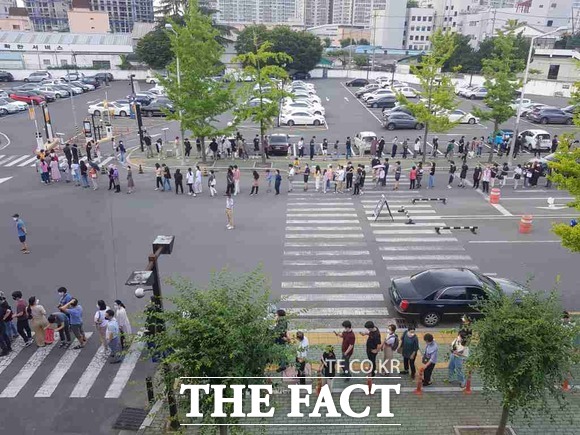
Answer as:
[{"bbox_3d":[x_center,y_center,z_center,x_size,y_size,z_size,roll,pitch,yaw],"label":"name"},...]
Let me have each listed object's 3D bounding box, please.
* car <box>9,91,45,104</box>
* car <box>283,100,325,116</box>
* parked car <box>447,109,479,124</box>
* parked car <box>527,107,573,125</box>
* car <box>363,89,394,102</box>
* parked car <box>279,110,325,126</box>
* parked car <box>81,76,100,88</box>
[{"bbox_3d":[-33.809,-15.493,56.013,4.100,1.460,1.720,4,22,8],"label":"car"},{"bbox_3d":[1.844,-12.868,51.927,4.850,1.500,1.840,0,22,1],"label":"car"},{"bbox_3d":[18.359,-11.134,47.966,4.600,1.450,1.800,0,22,1],"label":"parked car"},{"bbox_3d":[29.114,-11.298,48.200,4.450,1.630,1.850,0,22,0],"label":"parked car"},{"bbox_3d":[12.693,-17.505,62.600,4.600,1.580,1.840,0,22,0],"label":"car"},{"bbox_3d":[1.374,-10.736,46.761,4.650,1.450,1.800,1,22,0],"label":"parked car"},{"bbox_3d":[-33.278,-22.059,71.500,4.500,1.480,1.800,0,22,0],"label":"parked car"}]

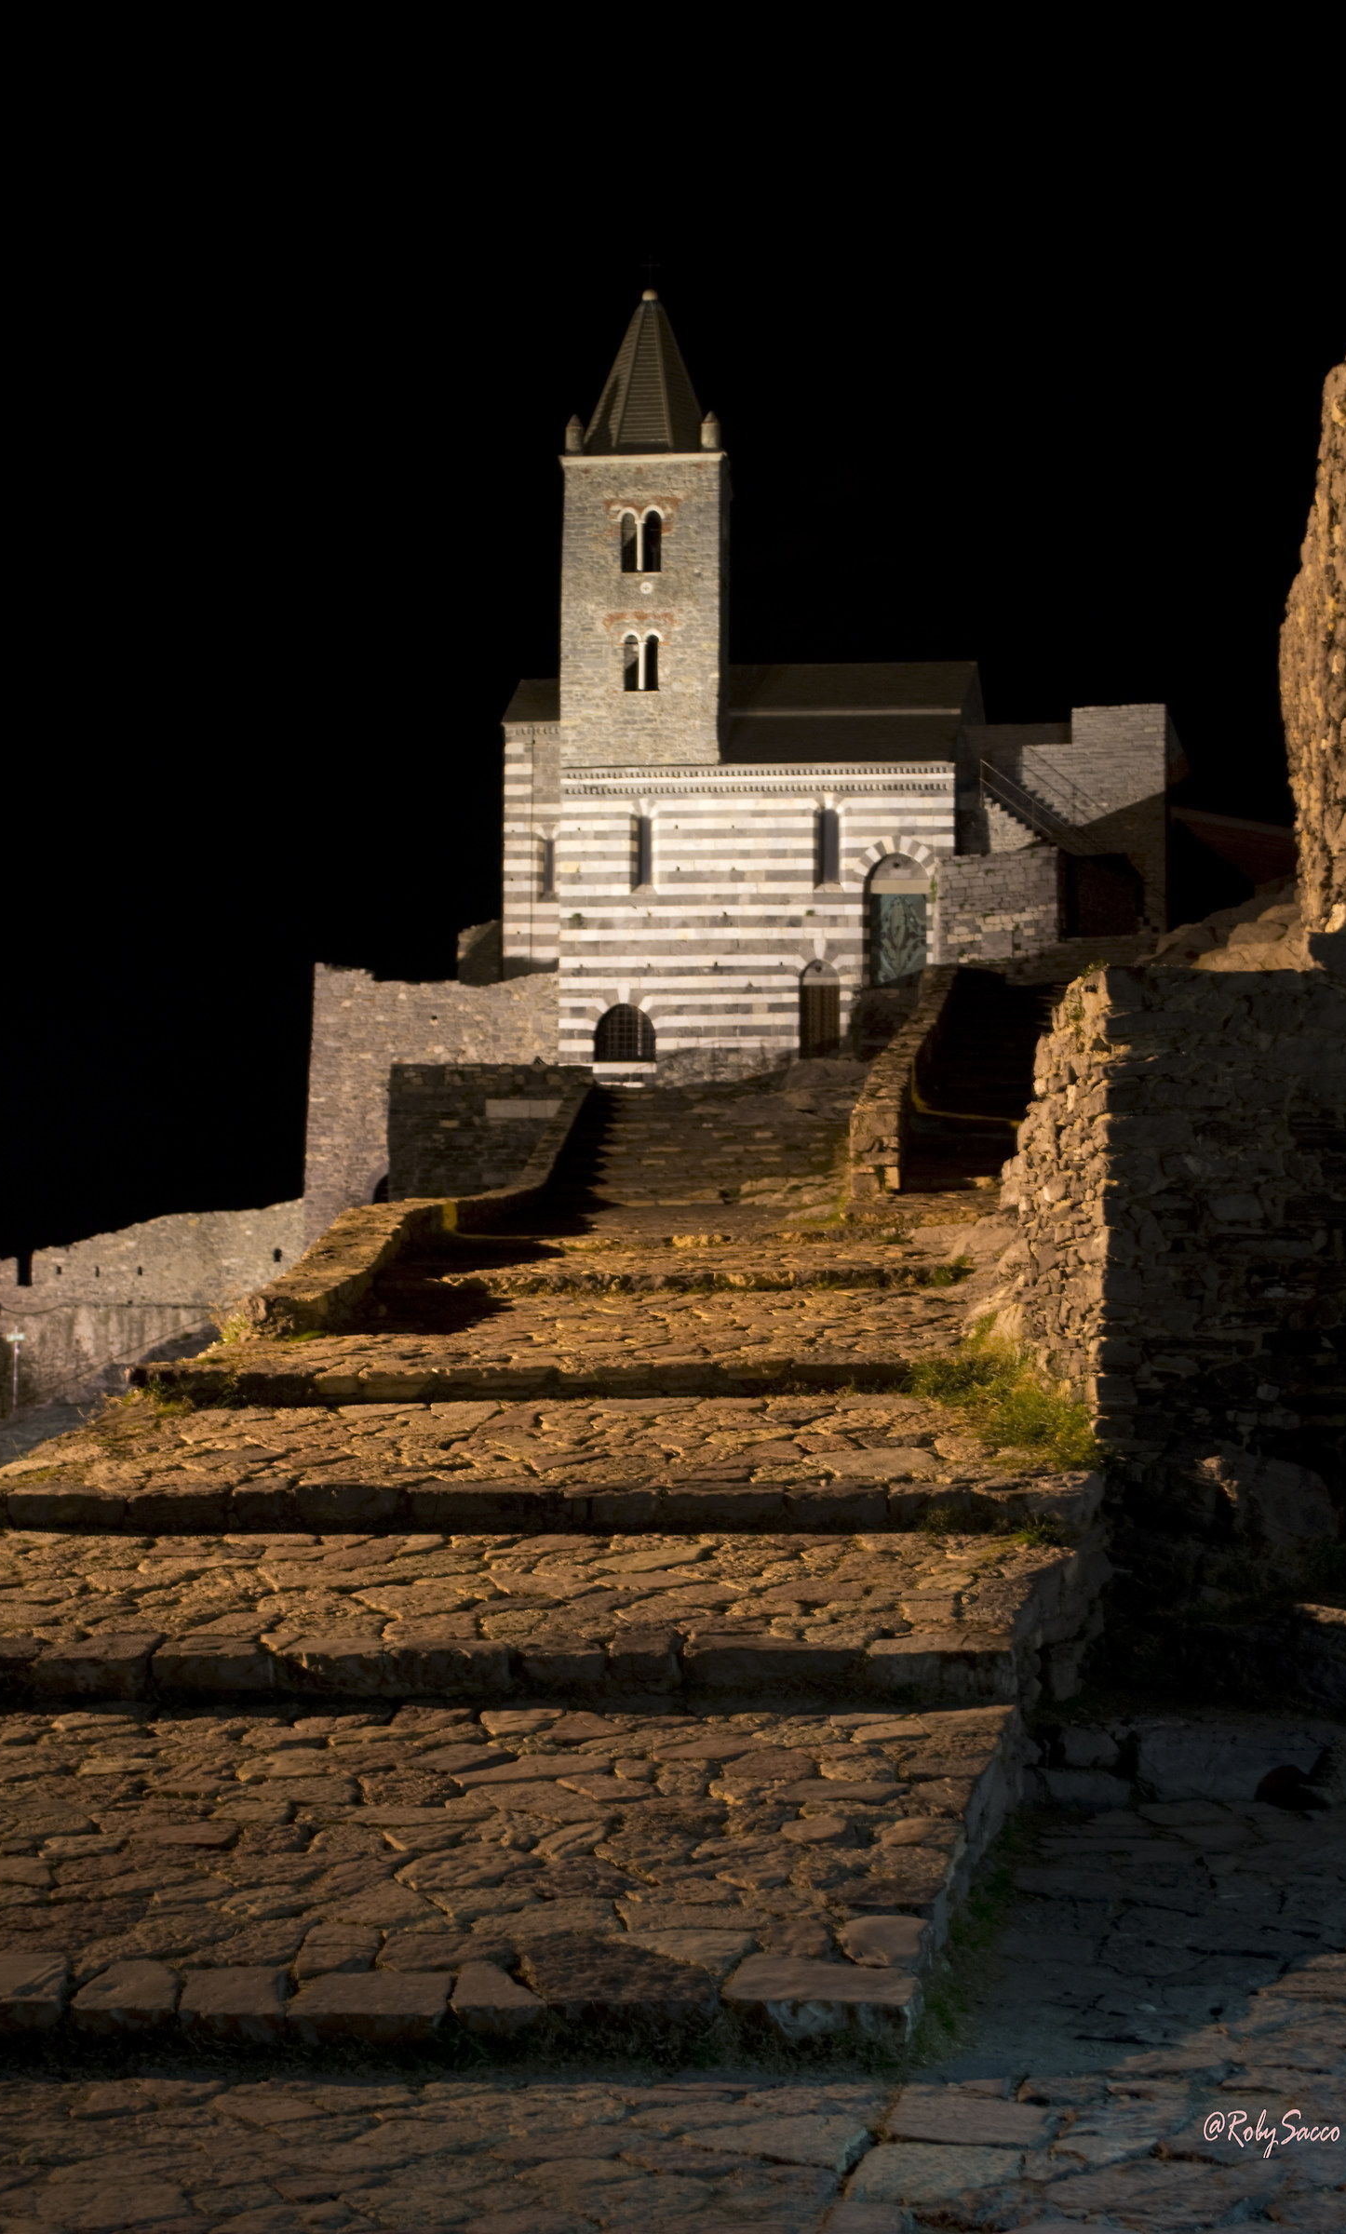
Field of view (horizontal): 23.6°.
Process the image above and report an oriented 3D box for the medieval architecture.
[{"bbox_3d":[4.870,-11.930,94.540,18.680,23.000,12.500,-1,-6,5],"label":"medieval architecture"}]

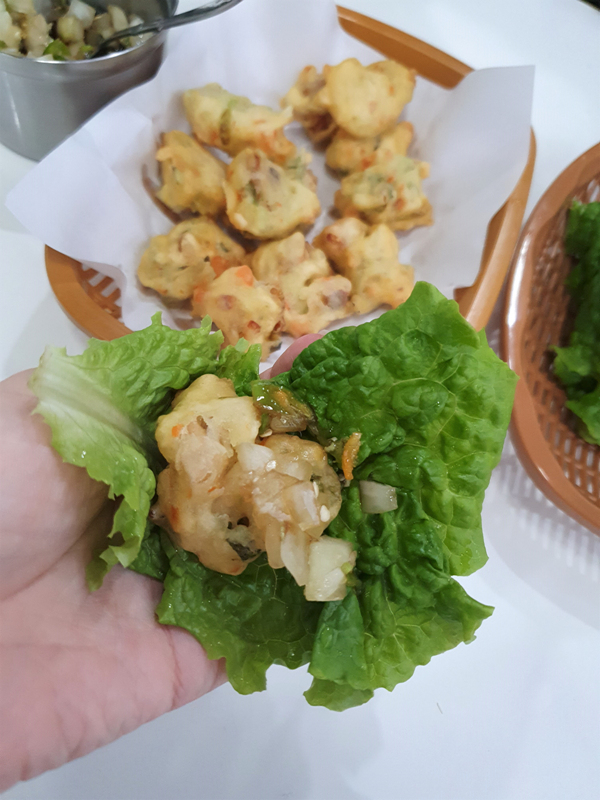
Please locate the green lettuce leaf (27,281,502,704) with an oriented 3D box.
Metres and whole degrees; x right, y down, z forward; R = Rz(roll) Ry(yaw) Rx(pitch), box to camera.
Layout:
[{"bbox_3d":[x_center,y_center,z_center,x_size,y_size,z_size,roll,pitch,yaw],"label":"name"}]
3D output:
[{"bbox_3d":[-0.007,0.026,0.180,0.130,0.055,0.118,3,61,-5],"label":"green lettuce leaf"}]

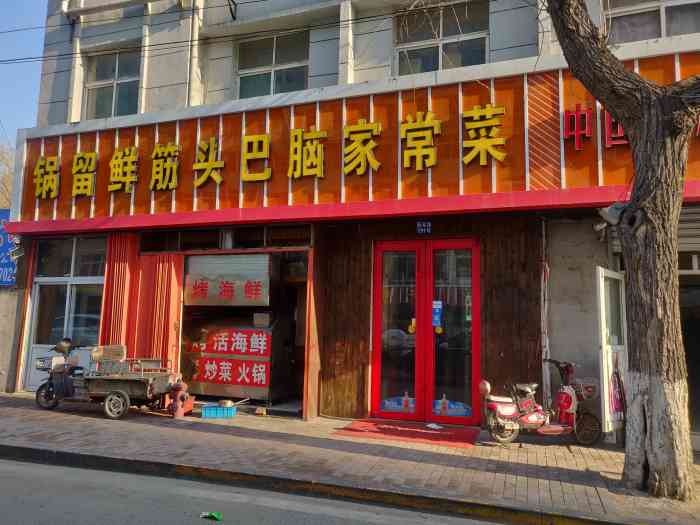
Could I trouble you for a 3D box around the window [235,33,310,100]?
[{"bbox_3d":[-1.429,-3.516,9.389,1.450,1.421,0.120,-1,-8,18],"label":"window"}]

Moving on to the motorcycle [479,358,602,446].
[{"bbox_3d":[2.537,1.833,6.685,1.550,1.080,0.620,1,-7,1],"label":"motorcycle"}]

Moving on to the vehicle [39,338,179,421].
[{"bbox_3d":[-4.057,1.873,8.265,2.310,1.120,0.900,0,-7,10],"label":"vehicle"}]

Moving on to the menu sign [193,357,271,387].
[{"bbox_3d":[-2.128,1.903,8.865,1.648,0.482,0.040,-1,-8,18],"label":"menu sign"}]

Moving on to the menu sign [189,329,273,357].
[{"bbox_3d":[-2.157,1.409,8.941,1.685,0.464,0.040,-1,-8,18],"label":"menu sign"}]

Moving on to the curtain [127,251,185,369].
[{"bbox_3d":[-3.540,1.084,9.350,0.999,2.467,0.200,-1,-8,18],"label":"curtain"}]

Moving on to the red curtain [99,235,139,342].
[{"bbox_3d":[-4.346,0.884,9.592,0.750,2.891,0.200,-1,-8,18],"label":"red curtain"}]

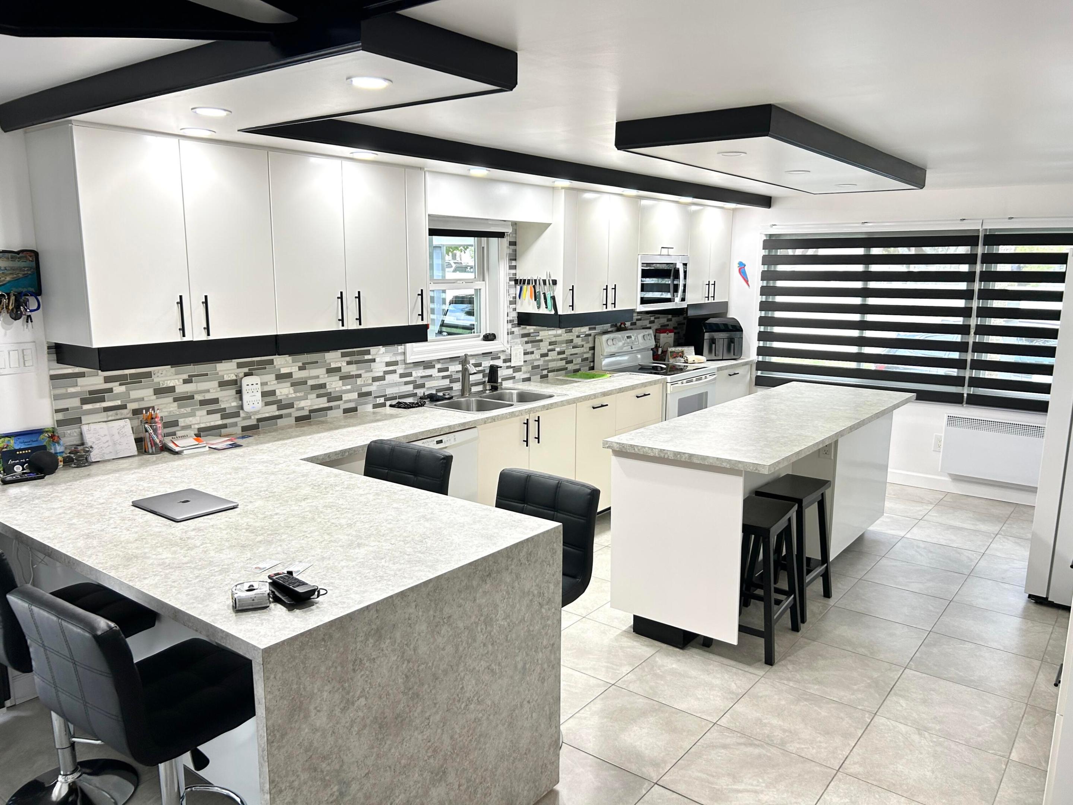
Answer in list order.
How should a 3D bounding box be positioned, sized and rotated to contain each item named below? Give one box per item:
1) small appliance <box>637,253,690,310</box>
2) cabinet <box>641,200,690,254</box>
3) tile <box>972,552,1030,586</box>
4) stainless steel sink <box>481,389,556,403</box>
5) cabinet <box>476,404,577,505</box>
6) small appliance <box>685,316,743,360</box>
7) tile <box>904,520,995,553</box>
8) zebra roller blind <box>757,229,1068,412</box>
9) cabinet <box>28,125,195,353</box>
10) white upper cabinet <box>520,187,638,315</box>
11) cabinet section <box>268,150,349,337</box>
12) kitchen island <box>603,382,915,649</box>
[{"bbox_3d":[0.832,-0.941,6.305,0.440,0.405,0.770,8,12,37],"label":"small appliance"},{"bbox_3d":[0.830,-1.342,6.250,0.415,0.395,0.778,8,12,37],"label":"cabinet"},{"bbox_3d":[2.769,0.979,4.600,0.459,0.012,0.455,8,12,37],"label":"tile"},{"bbox_3d":[-0.117,0.051,4.976,0.376,0.181,0.340,8,12,37],"label":"stainless steel sink"},{"bbox_3d":[-0.277,0.432,4.879,0.616,0.815,0.899,8,12,37],"label":"cabinet"},{"bbox_3d":[1.536,-0.550,6.999,0.390,0.335,0.299,-4,11,-25],"label":"small appliance"},{"bbox_3d":[2.670,0.861,5.197,0.452,0.010,0.450,8,12,37],"label":"tile"},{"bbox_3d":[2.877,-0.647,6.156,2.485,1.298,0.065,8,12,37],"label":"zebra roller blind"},{"bbox_3d":[-1.637,-0.624,3.118,0.371,0.781,0.385,8,12,37],"label":"cabinet"},{"bbox_3d":[0.307,-1.036,5.614,0.381,0.782,0.915,8,12,37],"label":"white upper cabinet"},{"bbox_3d":[-1.155,-0.720,3.702,0.377,0.766,0.382,8,12,37],"label":"cabinet section"},{"bbox_3d":[1.351,0.517,4.483,0.780,0.923,2.370,8,12,37],"label":"kitchen island"}]

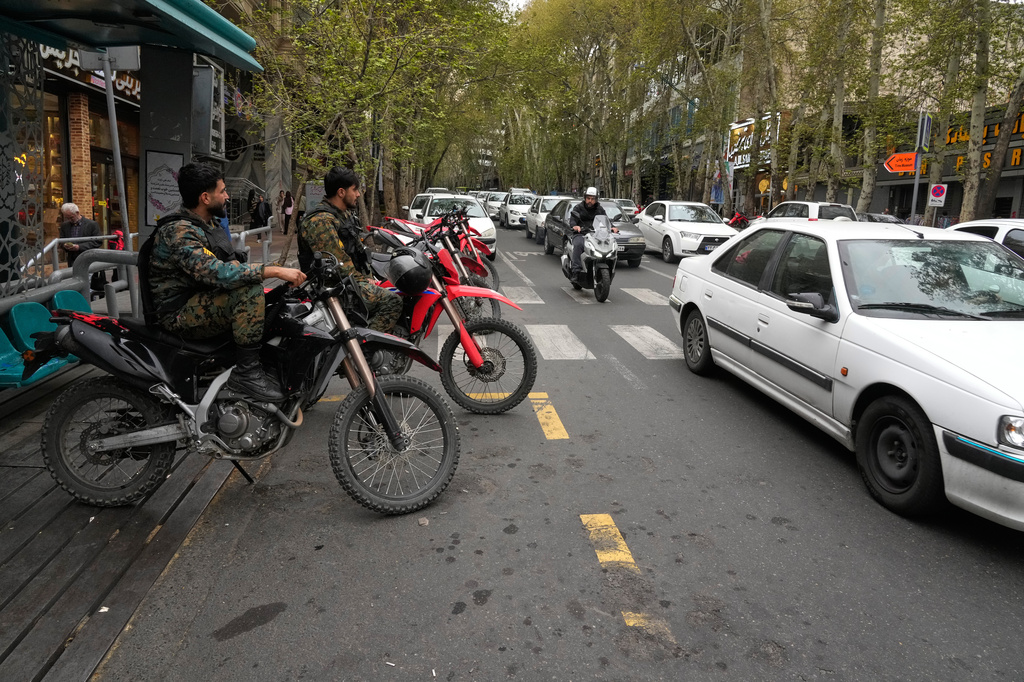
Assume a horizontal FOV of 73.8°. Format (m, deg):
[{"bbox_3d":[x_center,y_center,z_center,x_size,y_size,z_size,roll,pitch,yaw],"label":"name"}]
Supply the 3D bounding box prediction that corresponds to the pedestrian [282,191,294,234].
[{"bbox_3d":[-8.403,-4.802,25.600,0.460,1.640,0.340,-1,11,-11],"label":"pedestrian"}]

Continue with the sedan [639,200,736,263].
[{"bbox_3d":[4.346,-2.850,17.326,1.750,1.460,4.500,0,12,-4],"label":"sedan"}]

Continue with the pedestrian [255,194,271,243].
[{"bbox_3d":[-8.801,-4.322,24.246,0.520,1.680,0.420,1,10,-3],"label":"pedestrian"}]

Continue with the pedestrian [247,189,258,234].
[{"bbox_3d":[-9.550,-4.738,25.144,0.480,1.650,0.380,0,10,-12],"label":"pedestrian"}]

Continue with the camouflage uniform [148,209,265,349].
[{"bbox_3d":[-1.460,-0.310,3.320,0.650,0.670,0.560,2,10,0],"label":"camouflage uniform"}]

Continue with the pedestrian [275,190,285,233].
[{"bbox_3d":[-8.820,-4.919,26.000,0.460,1.660,0.360,-2,11,-17],"label":"pedestrian"}]

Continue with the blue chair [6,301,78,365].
[{"bbox_3d":[-3.120,-0.060,4.760,0.460,0.400,0.450,0,11,-6],"label":"blue chair"}]

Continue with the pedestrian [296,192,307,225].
[{"bbox_3d":[-8.020,-4.944,26.000,0.500,1.700,0.400,-9,15,-44],"label":"pedestrian"}]

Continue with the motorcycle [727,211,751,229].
[{"bbox_3d":[11.435,-5.904,34.000,2.100,1.150,0.800,-7,13,-40],"label":"motorcycle"}]

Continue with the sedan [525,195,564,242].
[{"bbox_3d":[1.440,-3.893,21.640,1.640,1.450,4.050,0,13,-7],"label":"sedan"}]

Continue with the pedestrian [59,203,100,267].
[{"bbox_3d":[-5.171,-0.811,8.246,0.520,1.680,0.420,1,10,-2],"label":"pedestrian"}]

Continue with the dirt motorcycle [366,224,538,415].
[{"bbox_3d":[-0.910,-0.081,4.777,2.200,1.230,0.820,1,12,-3],"label":"dirt motorcycle"}]

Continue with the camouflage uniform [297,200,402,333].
[{"bbox_3d":[-1.112,-0.465,4.700,0.700,0.970,0.580,1,11,-3],"label":"camouflage uniform"}]

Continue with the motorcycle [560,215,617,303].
[{"bbox_3d":[1.224,-1.298,10.470,0.740,1.200,1.930,-1,11,-10],"label":"motorcycle"}]

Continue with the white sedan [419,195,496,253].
[{"bbox_3d":[-1.321,-2.819,16.760,1.660,1.440,3.950,0,12,-7],"label":"white sedan"}]

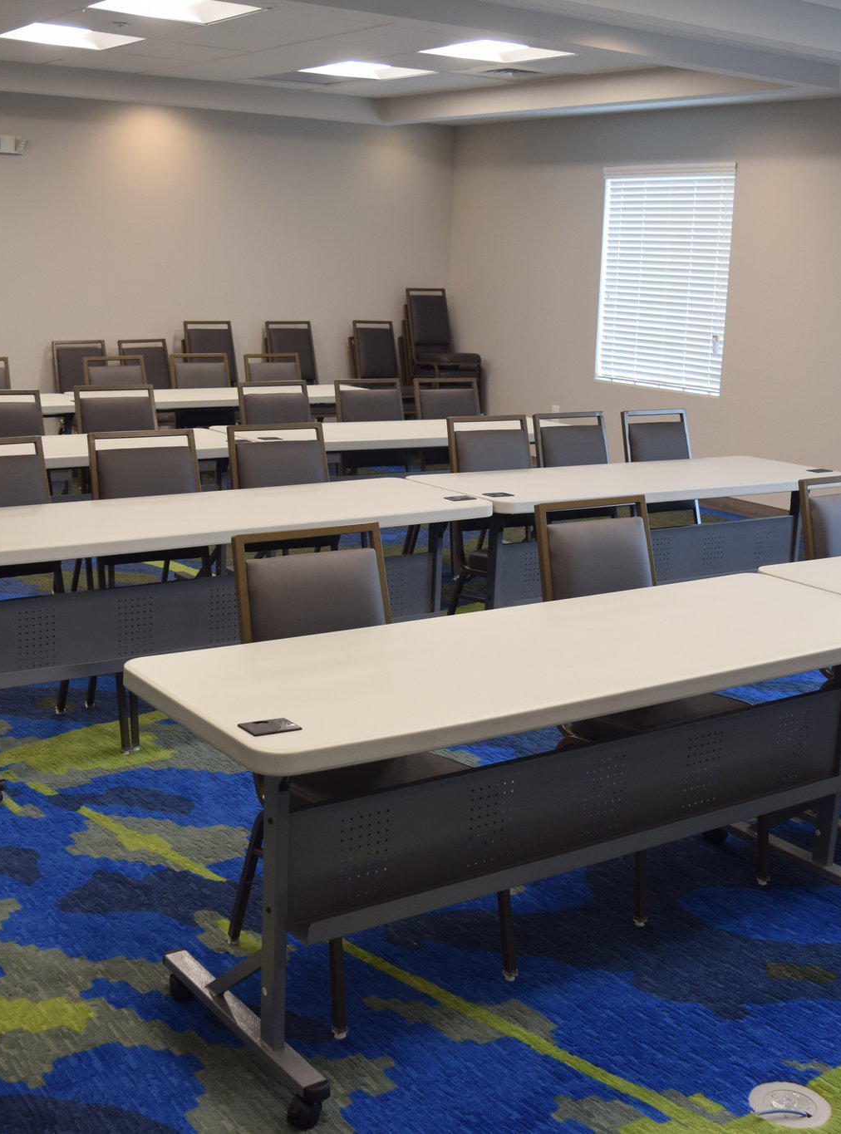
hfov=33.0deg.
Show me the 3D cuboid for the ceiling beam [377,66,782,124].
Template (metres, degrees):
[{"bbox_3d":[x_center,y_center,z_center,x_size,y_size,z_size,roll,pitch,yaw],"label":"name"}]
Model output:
[{"bbox_3d":[1.119,-3.101,9.211,0.500,0.200,3.700,-7,15,-35],"label":"ceiling beam"}]

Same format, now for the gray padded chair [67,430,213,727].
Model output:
[{"bbox_3d":[-0.812,0.045,4.579,0.455,0.915,0.550,-7,15,-35],"label":"gray padded chair"}]

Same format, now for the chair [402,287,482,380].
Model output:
[{"bbox_3d":[0.182,-1.651,10.846,0.450,0.917,0.565,-6,15,-33],"label":"chair"}]

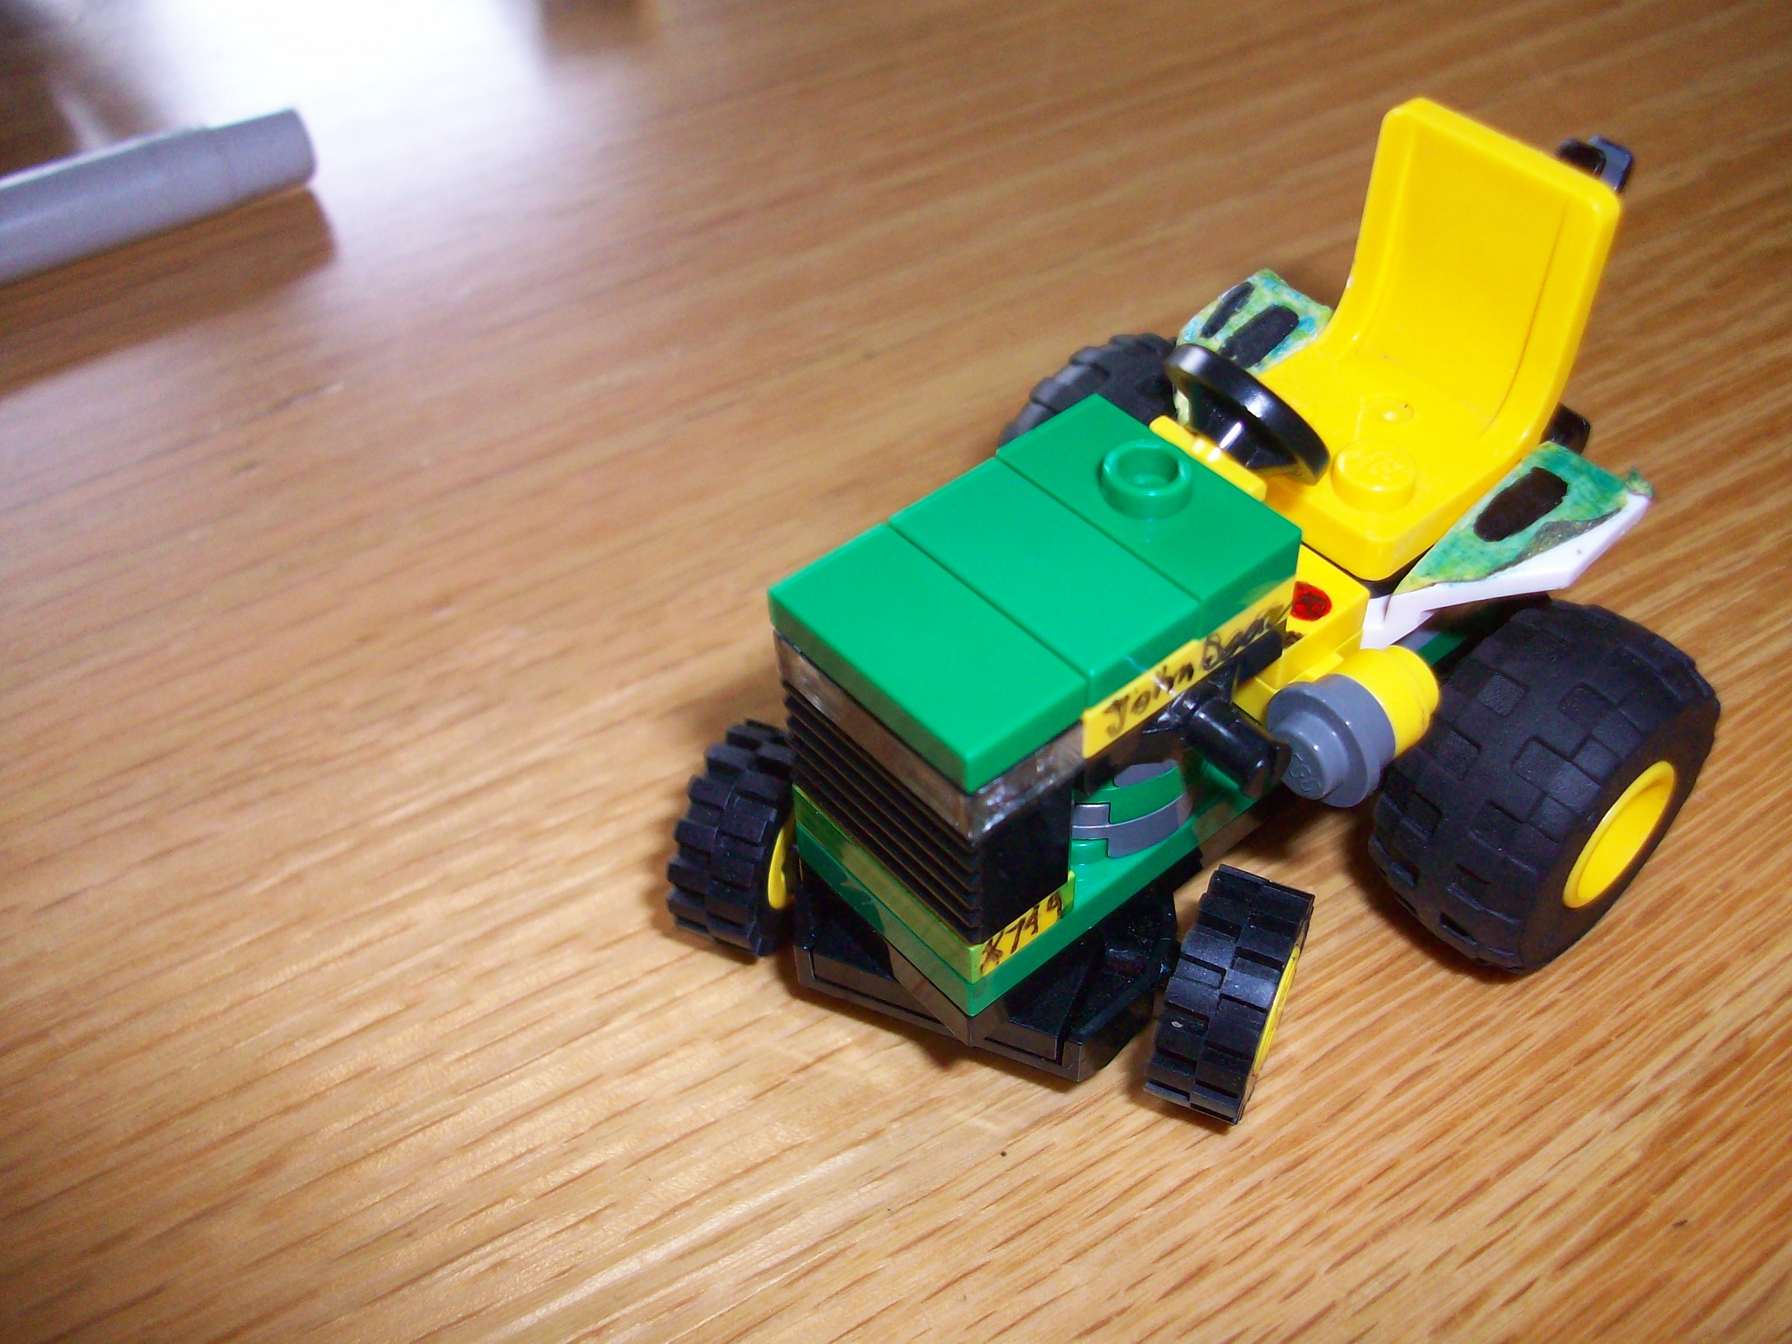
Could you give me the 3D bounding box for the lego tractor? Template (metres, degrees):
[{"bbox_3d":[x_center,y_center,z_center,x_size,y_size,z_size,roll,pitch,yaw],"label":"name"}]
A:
[{"bbox_3d":[0.018,-0.004,0.108,0.064,0.046,0.049,-33,53,-25],"label":"lego tractor"}]

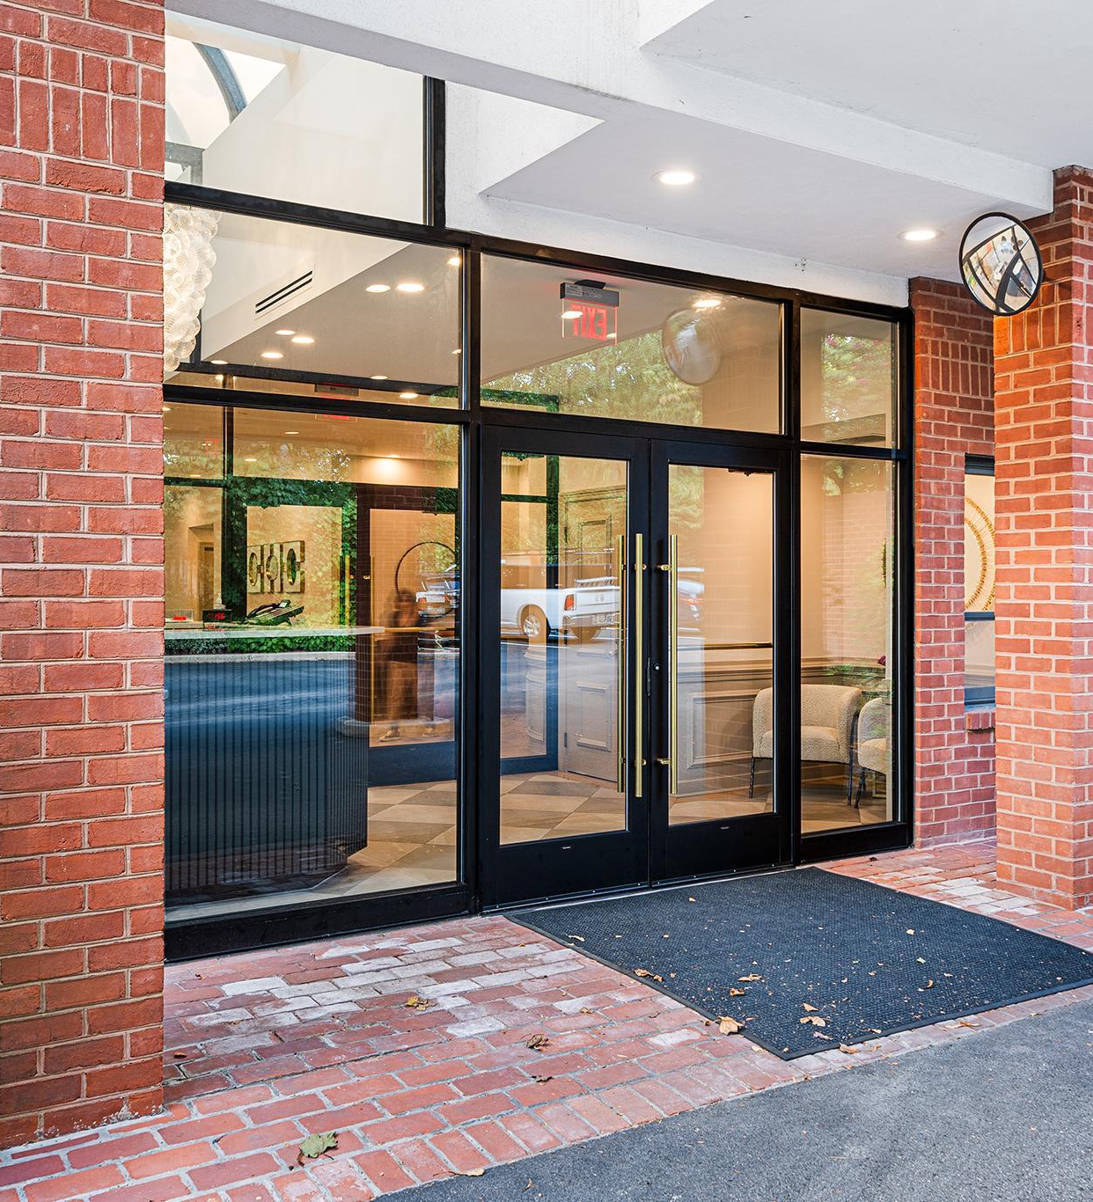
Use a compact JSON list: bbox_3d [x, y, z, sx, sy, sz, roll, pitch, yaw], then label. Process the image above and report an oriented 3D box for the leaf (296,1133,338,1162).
[{"bbox_3d":[-0.571,1.369,3.020,0.095,0.020,0.125,0,0,-11],"label":"leaf"}]

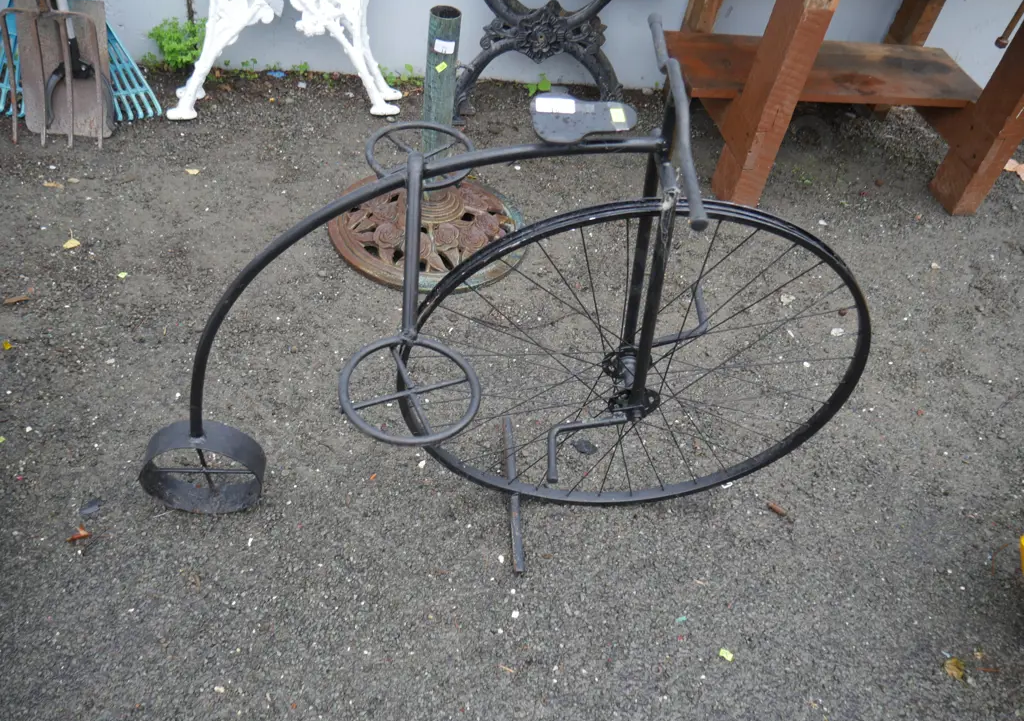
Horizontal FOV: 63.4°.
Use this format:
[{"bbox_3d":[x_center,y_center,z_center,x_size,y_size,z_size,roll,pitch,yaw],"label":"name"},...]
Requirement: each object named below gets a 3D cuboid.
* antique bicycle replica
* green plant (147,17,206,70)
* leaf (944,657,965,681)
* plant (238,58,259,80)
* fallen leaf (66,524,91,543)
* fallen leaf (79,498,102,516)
[{"bbox_3d":[-0.031,-0.025,1.080,1.045,0.805,0.520,1,50,-4],"label":"antique bicycle replica"},{"bbox_3d":[-0.852,-0.808,2.119,0.155,0.118,0.085,0,49,-7],"label":"green plant"},{"bbox_3d":[0.677,0.471,1.267,0.023,0.009,0.035,-9,51,-14],"label":"leaf"},{"bbox_3d":[-0.679,-0.751,2.137,0.052,0.045,0.035,0,49,-7],"label":"plant"},{"bbox_3d":[-0.668,0.269,1.279,0.037,0.011,0.024,-17,53,-20],"label":"fallen leaf"},{"bbox_3d":[-0.666,0.234,1.311,0.037,0.009,0.020,-26,57,-26],"label":"fallen leaf"}]

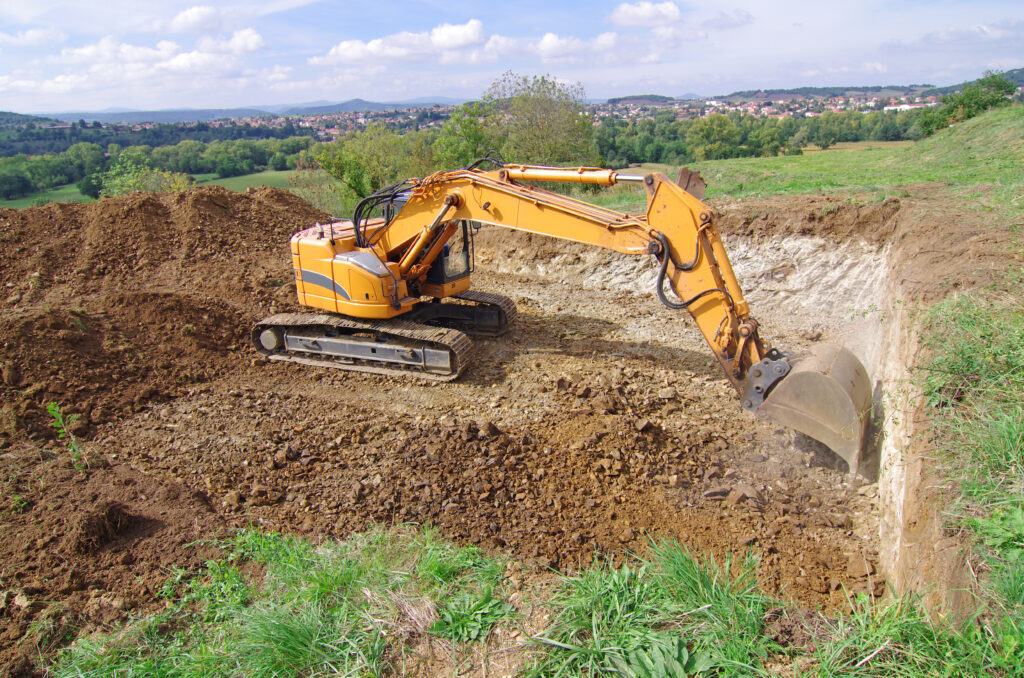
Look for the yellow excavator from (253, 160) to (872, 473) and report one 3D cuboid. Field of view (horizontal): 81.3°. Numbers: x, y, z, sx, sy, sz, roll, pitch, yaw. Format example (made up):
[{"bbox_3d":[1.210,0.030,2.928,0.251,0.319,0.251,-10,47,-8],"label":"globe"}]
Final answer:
[{"bbox_3d":[0.121,-1.157,10.370,11.100,3.750,3.450,11,24,29],"label":"yellow excavator"}]

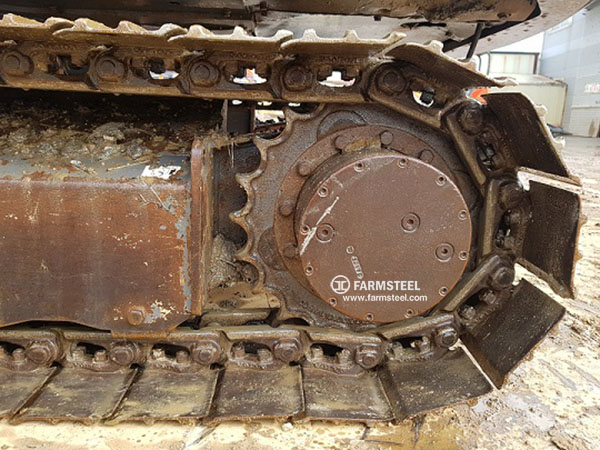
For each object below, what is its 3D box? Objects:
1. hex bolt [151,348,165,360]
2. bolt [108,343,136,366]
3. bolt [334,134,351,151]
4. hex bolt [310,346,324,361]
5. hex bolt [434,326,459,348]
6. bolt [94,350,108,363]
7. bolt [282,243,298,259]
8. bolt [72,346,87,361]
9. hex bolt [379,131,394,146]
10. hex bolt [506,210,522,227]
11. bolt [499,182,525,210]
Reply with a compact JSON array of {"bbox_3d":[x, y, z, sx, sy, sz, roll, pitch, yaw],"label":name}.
[{"bbox_3d":[-0.339,0.308,1.071,0.029,0.026,0.028,0,12,-1],"label":"hex bolt"},{"bbox_3d":[-0.415,0.303,1.056,0.053,0.051,0.034,0,12,-1],"label":"bolt"},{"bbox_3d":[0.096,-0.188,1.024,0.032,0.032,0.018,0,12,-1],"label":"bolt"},{"bbox_3d":[0.042,0.309,1.081,0.029,0.024,0.029,5,11,-2],"label":"hex bolt"},{"bbox_3d":[0.342,0.263,1.052,0.049,0.049,0.024,0,12,-1],"label":"hex bolt"},{"bbox_3d":[-0.472,0.314,1.072,0.029,0.024,0.029,0,12,-1],"label":"bolt"},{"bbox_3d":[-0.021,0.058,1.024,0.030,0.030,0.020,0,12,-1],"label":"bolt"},{"bbox_3d":[-0.533,0.310,1.087,0.030,0.025,0.030,0,11,-1],"label":"bolt"},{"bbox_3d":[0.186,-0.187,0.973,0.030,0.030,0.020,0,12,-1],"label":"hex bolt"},{"bbox_3d":[0.487,-0.015,1.024,0.024,0.029,0.029,-1,12,-1],"label":"hex bolt"},{"bbox_3d":[0.463,-0.064,0.988,0.053,0.053,0.026,0,11,-1],"label":"bolt"}]

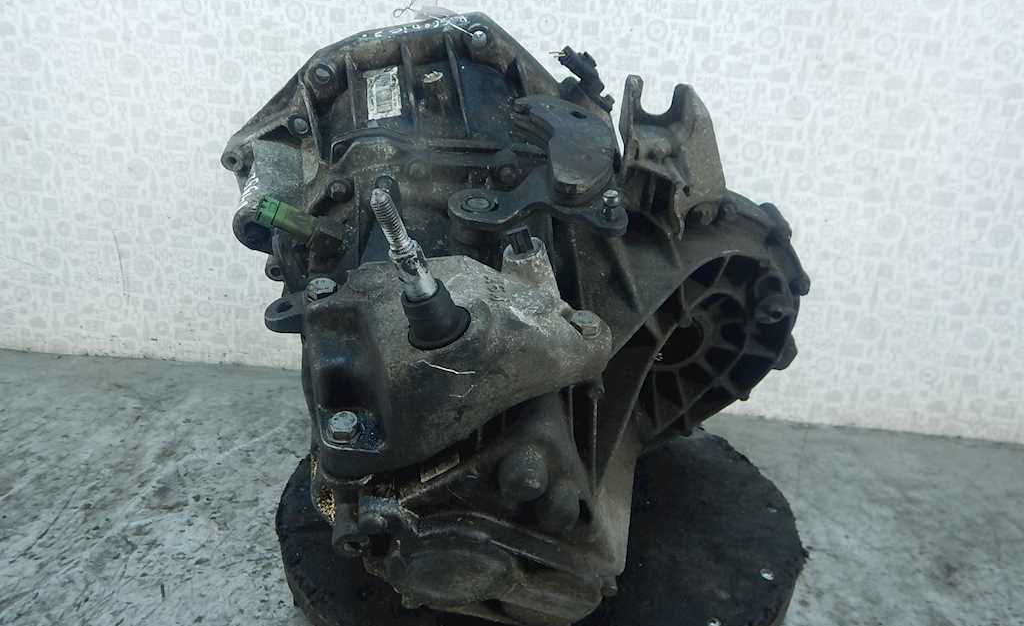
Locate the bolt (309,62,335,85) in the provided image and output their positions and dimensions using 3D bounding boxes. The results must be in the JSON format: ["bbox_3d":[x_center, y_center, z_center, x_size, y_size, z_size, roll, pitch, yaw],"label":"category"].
[{"bbox_3d":[-0.162,-0.204,0.605,0.018,0.018,0.012,-8,40,-7],"label":"bolt"}]

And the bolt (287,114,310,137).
[{"bbox_3d":[-0.184,-0.162,0.615,0.018,0.018,0.012,-8,40,-7],"label":"bolt"}]

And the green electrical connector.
[{"bbox_3d":[-0.180,-0.076,0.567,0.044,0.020,0.020,16,38,-9],"label":"green electrical connector"}]

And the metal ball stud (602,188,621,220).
[{"bbox_3d":[0.081,-0.088,0.575,0.013,0.026,0.013,-1,38,1],"label":"metal ball stud"}]

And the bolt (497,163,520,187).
[{"bbox_3d":[-0.004,-0.117,0.600,0.018,0.018,0.012,-8,40,-7],"label":"bolt"}]

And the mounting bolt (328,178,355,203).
[{"bbox_3d":[-0.139,-0.100,0.580,0.018,0.018,0.012,-8,40,-7],"label":"mounting bolt"}]

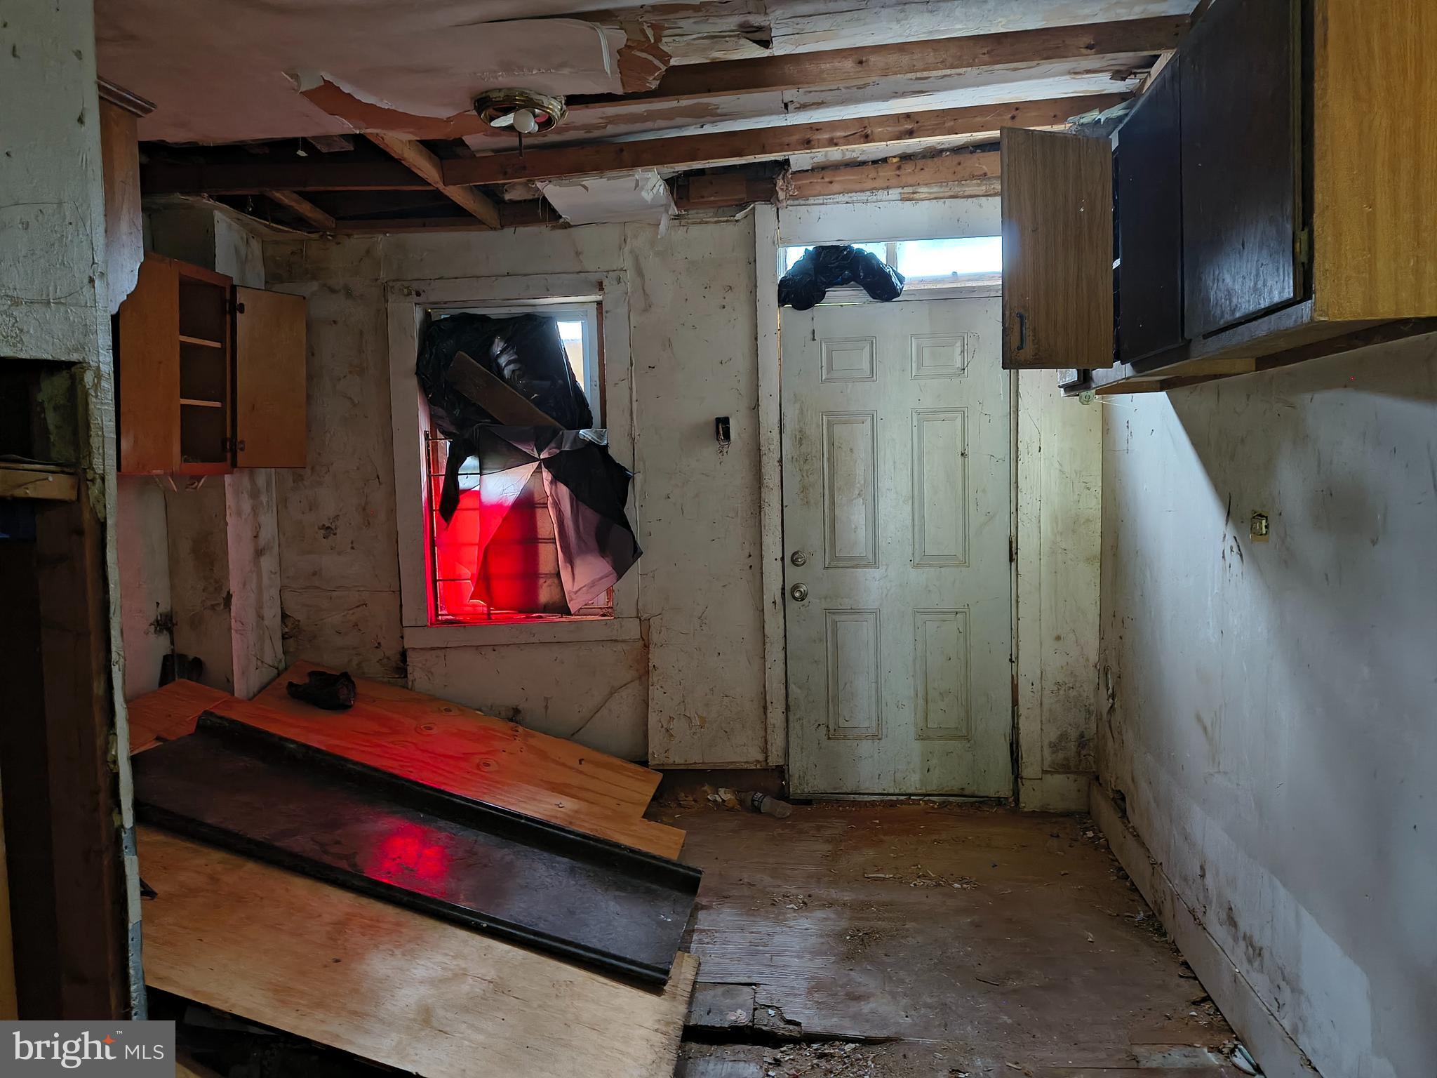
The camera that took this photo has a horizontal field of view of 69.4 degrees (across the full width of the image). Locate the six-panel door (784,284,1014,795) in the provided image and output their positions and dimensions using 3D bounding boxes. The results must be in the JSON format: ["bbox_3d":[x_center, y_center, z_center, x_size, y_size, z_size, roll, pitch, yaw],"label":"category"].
[{"bbox_3d":[0.736,0.062,4.276,0.910,2.040,0.045,-1,5,7],"label":"six-panel door"}]

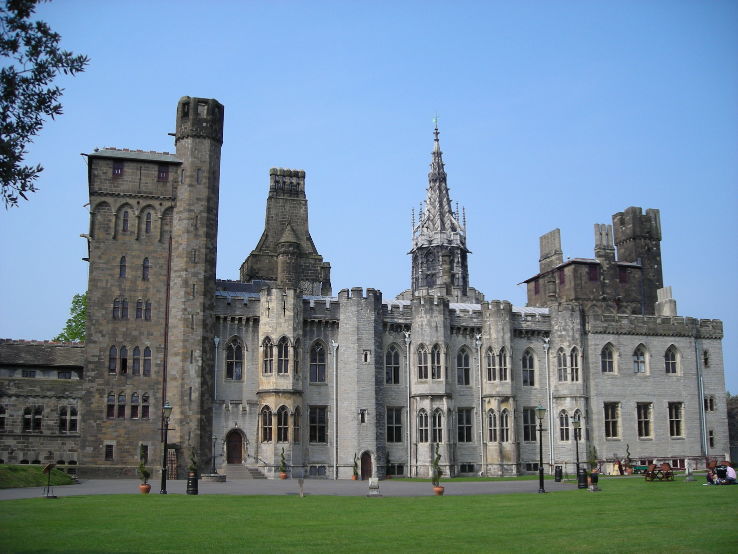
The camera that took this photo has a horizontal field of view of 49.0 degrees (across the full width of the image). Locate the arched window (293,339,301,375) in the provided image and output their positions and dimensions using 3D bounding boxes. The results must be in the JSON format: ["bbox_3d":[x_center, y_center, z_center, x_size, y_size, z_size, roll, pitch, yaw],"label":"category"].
[{"bbox_3d":[-5.037,5.529,56.539,0.300,2.537,0.931,-5,-11,23],"label":"arched window"}]

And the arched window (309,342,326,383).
[{"bbox_3d":[-3.607,5.948,56.708,1.254,3.003,0.300,3,-12,-17],"label":"arched window"}]

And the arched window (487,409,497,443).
[{"bbox_3d":[8.924,10.693,58.432,0.733,2.387,0.300,-6,-13,27],"label":"arched window"}]

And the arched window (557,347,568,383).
[{"bbox_3d":[15.436,7.013,64.568,0.954,2.773,0.300,-5,-12,26],"label":"arched window"}]

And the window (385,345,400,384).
[{"bbox_3d":[1.638,6.058,56.059,1.109,2.828,0.250,4,-12,-19],"label":"window"}]

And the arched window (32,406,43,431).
[{"bbox_3d":[-20.675,8.817,50.586,0.540,1.567,0.300,3,-12,-17],"label":"arched window"}]

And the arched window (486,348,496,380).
[{"bbox_3d":[8.756,6.203,57.566,0.734,2.441,0.250,-5,-12,25],"label":"arched window"}]

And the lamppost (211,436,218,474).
[{"bbox_3d":[-10.340,11.874,54.238,0.500,2.616,0.500,4,-11,-18],"label":"lamppost"}]

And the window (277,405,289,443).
[{"bbox_3d":[-5.827,9.977,54.907,0.839,2.433,0.300,4,-11,-21],"label":"window"}]

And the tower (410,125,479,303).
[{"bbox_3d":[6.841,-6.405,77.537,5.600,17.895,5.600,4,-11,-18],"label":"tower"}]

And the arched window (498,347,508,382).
[{"bbox_3d":[9.556,6.201,57.547,0.718,2.445,0.250,4,-12,-19],"label":"arched window"}]

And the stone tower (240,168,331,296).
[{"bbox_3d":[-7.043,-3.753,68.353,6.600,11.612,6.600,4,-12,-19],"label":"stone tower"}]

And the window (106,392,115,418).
[{"bbox_3d":[-16.432,8.163,51.616,0.485,1.717,0.300,3,-12,-17],"label":"window"}]

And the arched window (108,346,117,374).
[{"bbox_3d":[-15.511,5.034,49.095,0.462,1.750,0.250,4,-12,-19],"label":"arched window"}]

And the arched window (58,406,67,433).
[{"bbox_3d":[-19.231,8.938,51.011,0.460,1.610,0.300,3,-12,-17],"label":"arched window"}]

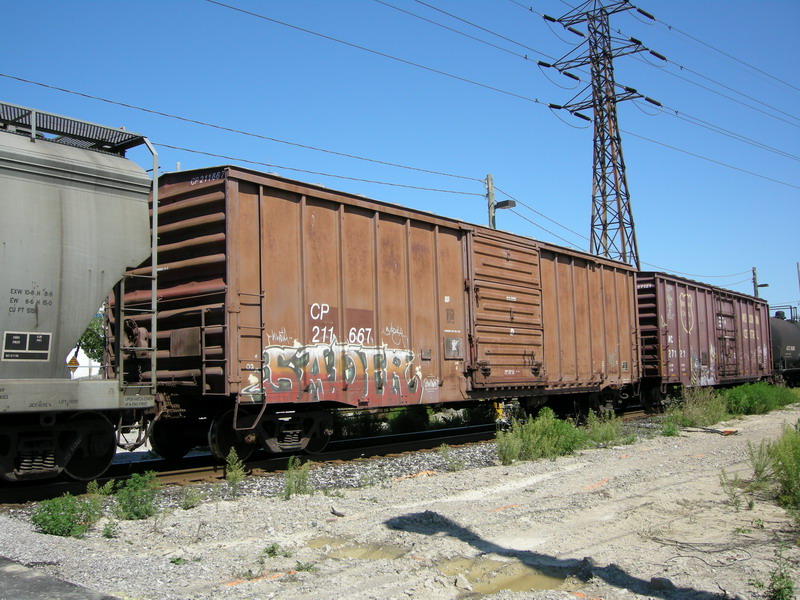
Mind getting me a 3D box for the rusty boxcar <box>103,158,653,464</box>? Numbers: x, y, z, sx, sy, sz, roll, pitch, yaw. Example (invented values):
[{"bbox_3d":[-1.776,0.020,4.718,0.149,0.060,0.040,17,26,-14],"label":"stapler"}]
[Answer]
[{"bbox_3d":[1.255,0.788,19.465,2.952,4.550,16.676,-6,-7,36],"label":"rusty boxcar"}]

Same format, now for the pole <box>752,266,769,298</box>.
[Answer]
[{"bbox_3d":[25.145,2.107,57.338,1.015,8.885,0.270,-6,-7,36],"label":"pole"}]

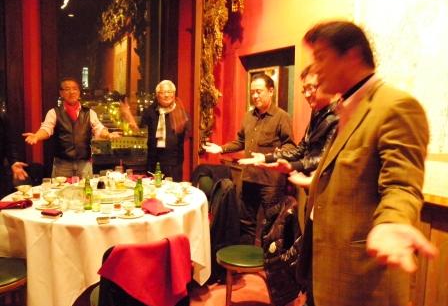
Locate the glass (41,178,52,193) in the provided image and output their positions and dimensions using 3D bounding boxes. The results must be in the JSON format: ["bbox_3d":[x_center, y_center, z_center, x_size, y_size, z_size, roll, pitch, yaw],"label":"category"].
[{"bbox_3d":[-1.488,0.267,3.048,0.074,0.108,0.074,2,6,0],"label":"glass"}]

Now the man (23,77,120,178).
[{"bbox_3d":[-1.436,0.161,3.444,0.820,1.733,0.480,-1,7,-21],"label":"man"}]

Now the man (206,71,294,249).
[{"bbox_3d":[0.188,0.283,2.724,0.500,1.742,0.620,-4,9,-42],"label":"man"}]

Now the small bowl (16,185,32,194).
[{"bbox_3d":[-1.581,0.297,2.875,0.122,0.060,0.122,2,6,0],"label":"small bowl"}]

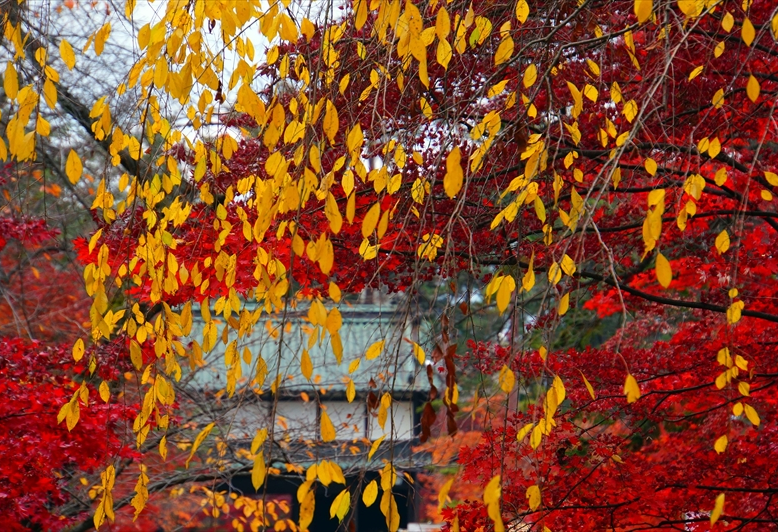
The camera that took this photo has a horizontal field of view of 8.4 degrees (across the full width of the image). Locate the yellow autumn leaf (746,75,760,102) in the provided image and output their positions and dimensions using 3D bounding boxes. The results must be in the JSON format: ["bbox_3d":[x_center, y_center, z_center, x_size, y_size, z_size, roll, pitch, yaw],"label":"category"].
[{"bbox_3d":[0.885,-0.432,12.965,0.034,0.070,0.013,-6,0,4],"label":"yellow autumn leaf"}]

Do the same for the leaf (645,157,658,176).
[{"bbox_3d":[0.719,-0.270,14.607,0.031,0.056,0.013,-24,0,3],"label":"leaf"}]

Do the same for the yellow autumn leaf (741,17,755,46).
[{"bbox_3d":[0.860,-0.561,12.764,0.033,0.072,0.013,-4,0,4],"label":"yellow autumn leaf"}]

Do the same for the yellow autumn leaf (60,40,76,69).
[{"bbox_3d":[-0.734,-0.481,12.157,0.032,0.079,0.013,-14,0,-3],"label":"yellow autumn leaf"}]

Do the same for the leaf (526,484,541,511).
[{"bbox_3d":[0.310,0.497,11.447,0.029,0.056,0.016,9,-3,0],"label":"leaf"}]

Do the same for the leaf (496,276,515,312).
[{"bbox_3d":[0.253,0.061,11.715,0.035,0.085,0.013,6,0,1],"label":"leaf"}]

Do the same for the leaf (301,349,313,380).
[{"bbox_3d":[-0.189,0.228,12.263,0.032,0.078,0.013,-7,0,-1],"label":"leaf"}]

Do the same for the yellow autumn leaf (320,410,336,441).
[{"bbox_3d":[-0.145,0.374,12.410,0.035,0.076,0.013,-9,0,-1],"label":"yellow autumn leaf"}]

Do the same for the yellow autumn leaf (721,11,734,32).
[{"bbox_3d":[0.763,-0.551,12.005,0.028,0.046,0.016,-2,-3,0],"label":"yellow autumn leaf"}]

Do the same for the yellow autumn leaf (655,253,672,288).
[{"bbox_3d":[0.552,0.009,10.726,0.030,0.072,0.016,-11,-3,0],"label":"yellow autumn leaf"}]

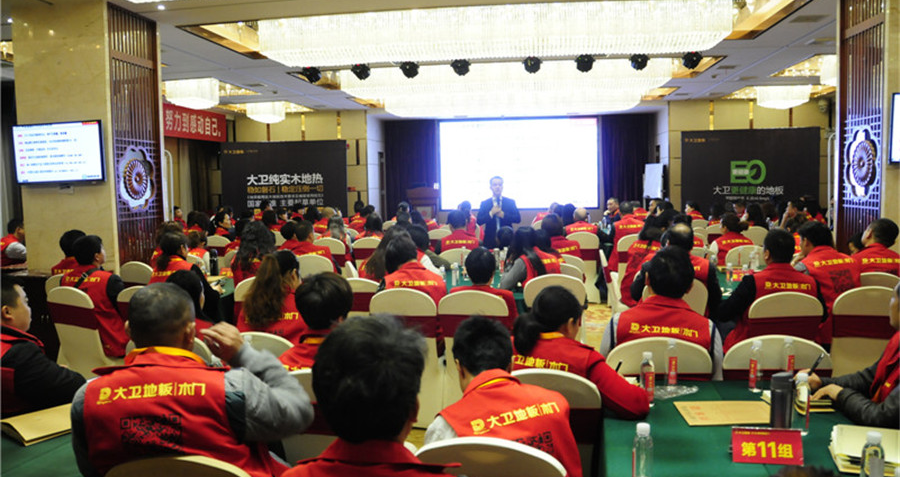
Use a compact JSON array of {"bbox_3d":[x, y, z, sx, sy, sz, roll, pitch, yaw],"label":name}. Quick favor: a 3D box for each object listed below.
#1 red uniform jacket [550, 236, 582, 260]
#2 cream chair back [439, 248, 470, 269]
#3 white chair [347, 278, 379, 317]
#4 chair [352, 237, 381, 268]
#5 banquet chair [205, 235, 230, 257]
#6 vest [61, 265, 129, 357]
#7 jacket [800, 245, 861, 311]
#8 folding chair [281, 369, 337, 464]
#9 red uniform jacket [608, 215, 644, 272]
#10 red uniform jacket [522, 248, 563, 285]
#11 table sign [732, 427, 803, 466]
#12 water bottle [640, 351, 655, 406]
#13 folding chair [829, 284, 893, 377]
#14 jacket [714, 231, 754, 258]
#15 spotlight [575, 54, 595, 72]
[{"bbox_3d":[1.052,0.313,6.533,0.470,0.620,0.300,-4,6,-32],"label":"red uniform jacket"},{"bbox_3d":[0.109,0.559,7.609,0.450,0.930,0.540,-1,4,6],"label":"cream chair back"},{"bbox_3d":[-0.636,0.752,5.452,0.455,0.930,0.560,1,5,20],"label":"white chair"},{"bbox_3d":[-1.060,0.428,9.475,0.455,0.930,0.560,0,5,10],"label":"chair"},{"bbox_3d":[-3.397,0.455,10.162,0.450,0.930,0.540,-1,4,6],"label":"banquet chair"},{"bbox_3d":[-2.786,0.519,5.326,0.450,0.700,0.340,1,5,22],"label":"vest"},{"bbox_3d":[2.659,0.354,4.671,0.450,0.620,0.270,-2,4,-15],"label":"jacket"},{"bbox_3d":[-0.451,0.948,2.895,0.460,0.950,0.550,0,5,9],"label":"folding chair"},{"bbox_3d":[2.438,0.049,9.203,0.460,0.750,0.320,-1,5,-3],"label":"red uniform jacket"},{"bbox_3d":[0.766,0.342,5.524,0.440,0.540,0.280,-3,6,-25],"label":"red uniform jacket"},{"bbox_3d":[1.037,0.669,2.216,0.212,0.122,0.066,0,5,8],"label":"table sign"},{"bbox_3d":[0.797,0.564,2.716,0.058,0.222,0.058,0,5,8],"label":"water bottle"},{"bbox_3d":[2.743,0.756,4.564,0.460,0.950,0.550,0,5,13],"label":"folding chair"},{"bbox_3d":[3.003,0.220,7.120,0.450,0.600,0.280,-1,4,-3],"label":"jacket"},{"bbox_3d":[2.127,-2.749,10.600,0.300,0.270,0.280,0,5,8],"label":"spotlight"}]

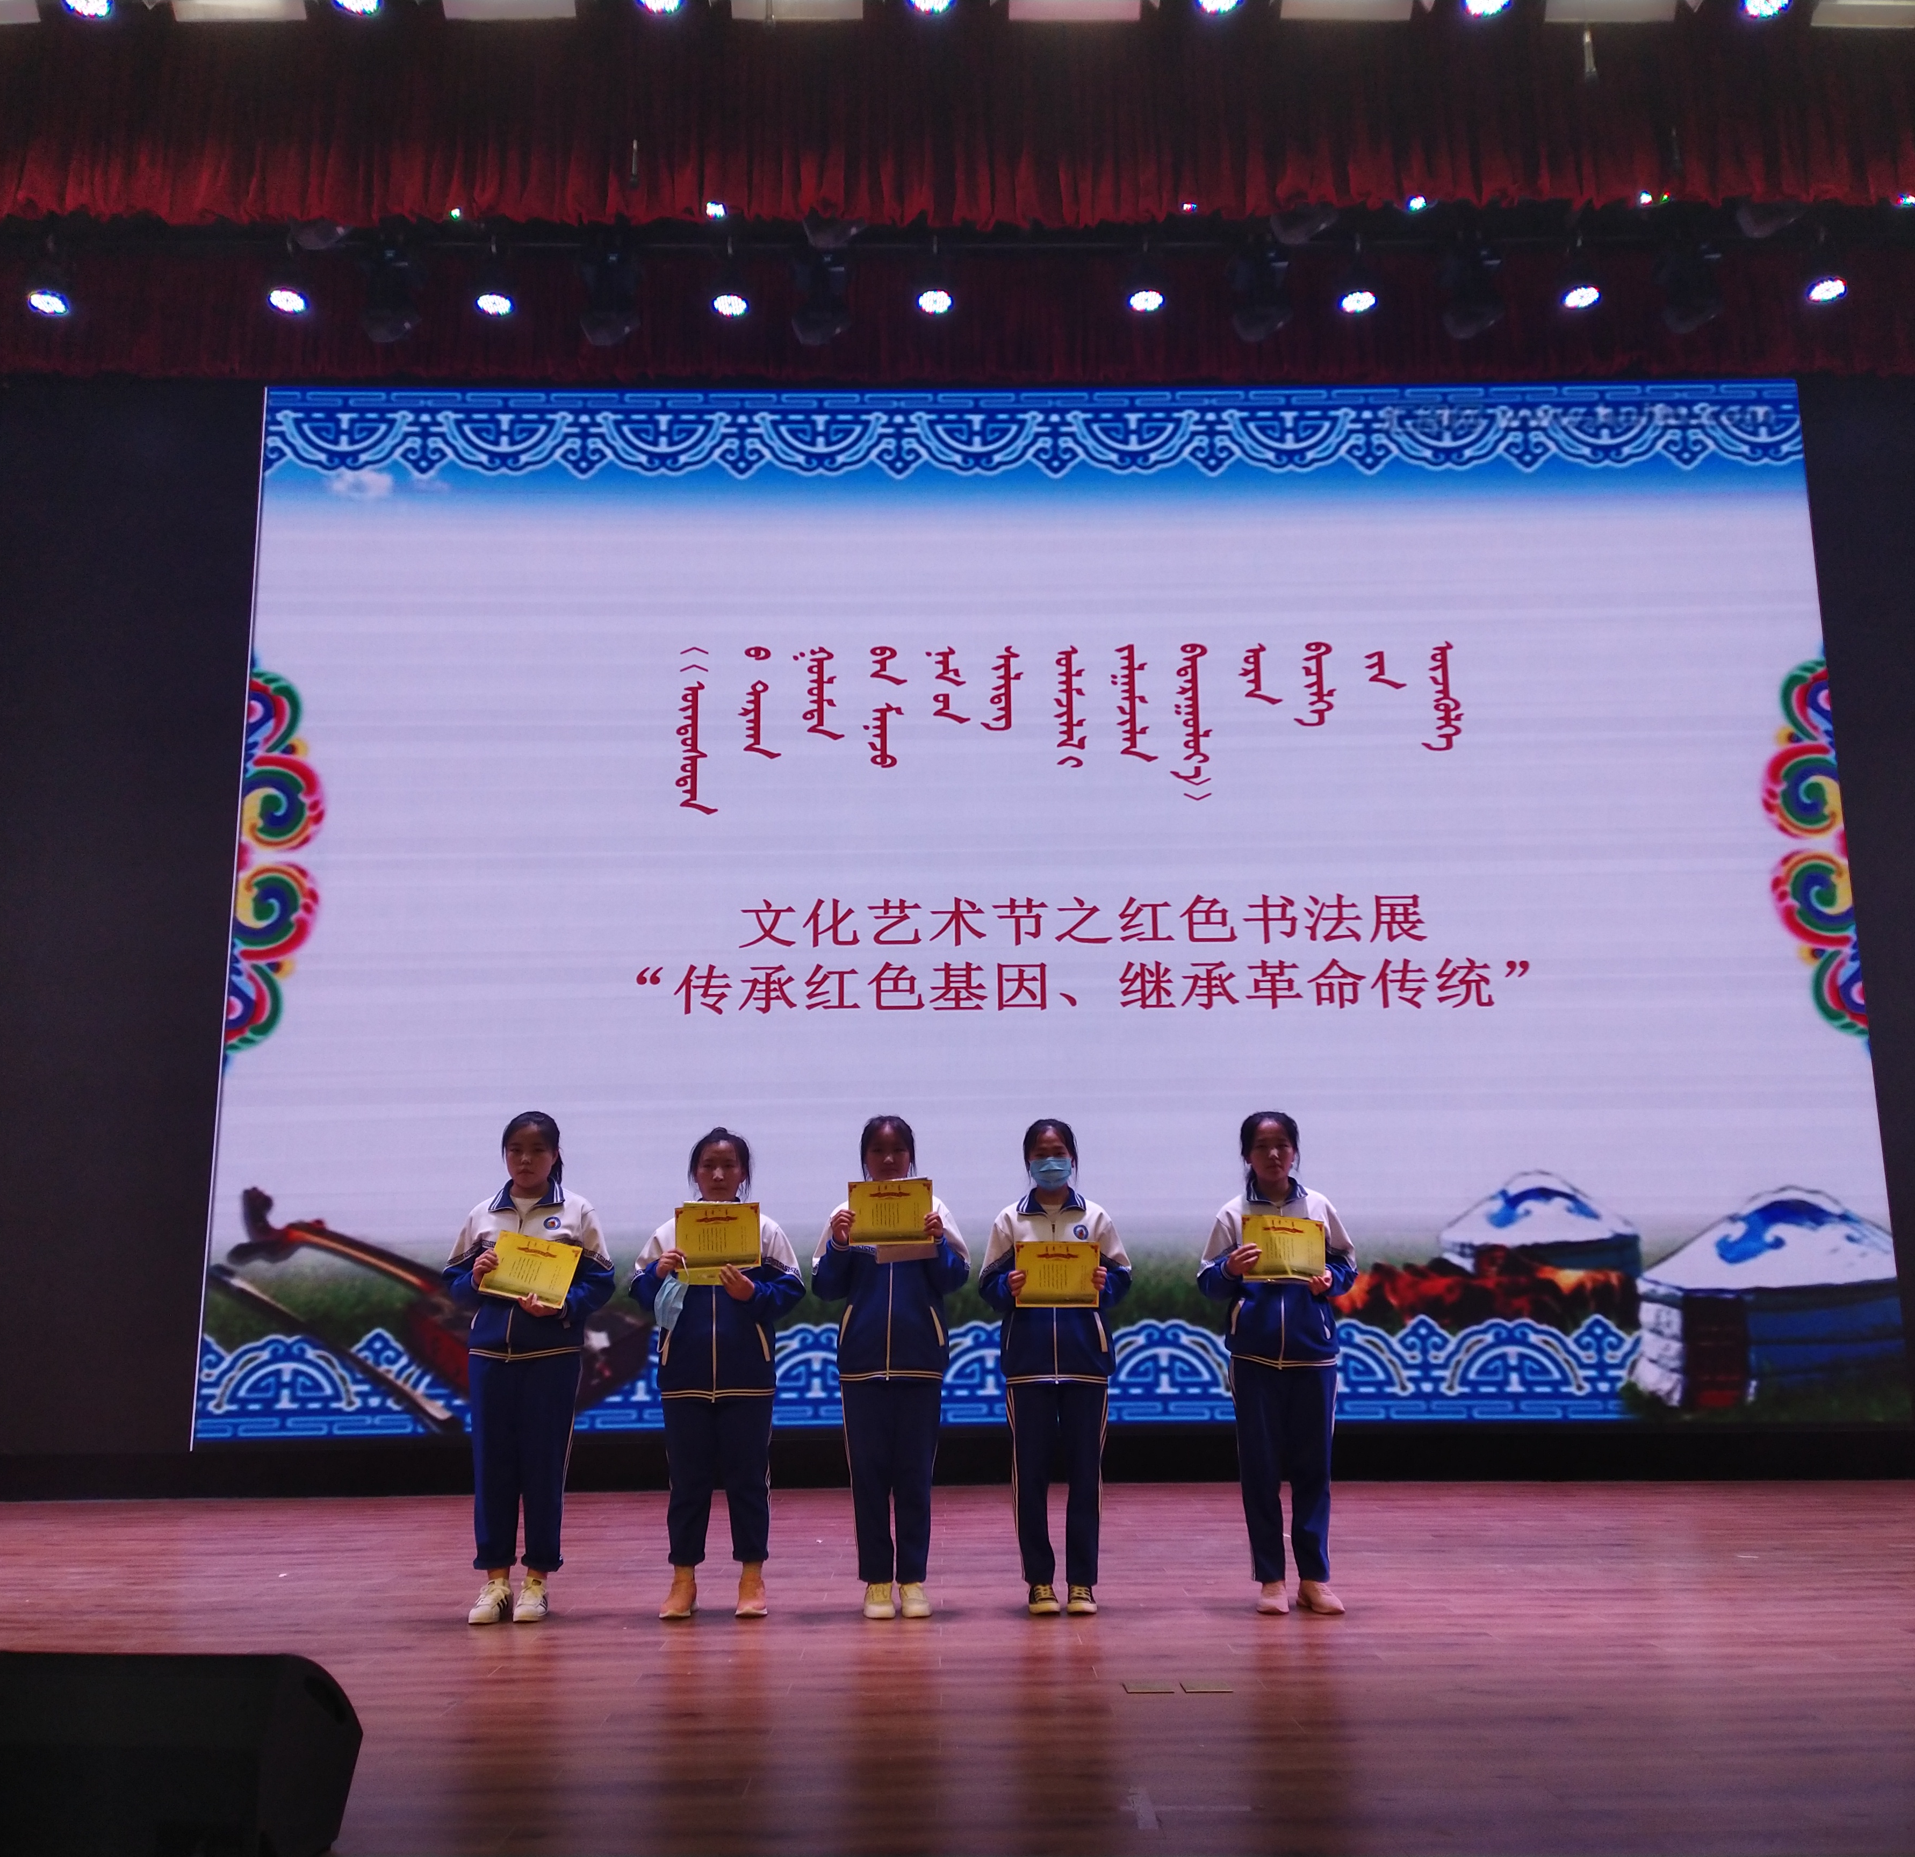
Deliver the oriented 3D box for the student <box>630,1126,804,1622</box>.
[{"bbox_3d":[-0.795,1.440,6.097,0.564,1.584,0.380,0,-12,-1],"label":"student"}]

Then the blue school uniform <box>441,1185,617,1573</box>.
[{"bbox_3d":[-1.429,1.487,6.190,0.557,1.246,0.360,-2,-12,6],"label":"blue school uniform"}]

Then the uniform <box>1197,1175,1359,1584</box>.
[{"bbox_3d":[1.056,1.455,6.052,0.522,1.295,0.340,0,-12,-1],"label":"uniform"}]

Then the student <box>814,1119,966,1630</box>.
[{"bbox_3d":[-0.216,1.436,6.198,0.489,1.612,0.400,-1,-12,3],"label":"student"}]

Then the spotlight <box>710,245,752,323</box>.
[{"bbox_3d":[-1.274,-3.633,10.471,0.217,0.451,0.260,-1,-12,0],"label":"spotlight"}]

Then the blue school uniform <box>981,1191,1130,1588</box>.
[{"bbox_3d":[0.328,1.504,6.106,0.489,1.274,0.340,0,-12,-1],"label":"blue school uniform"}]

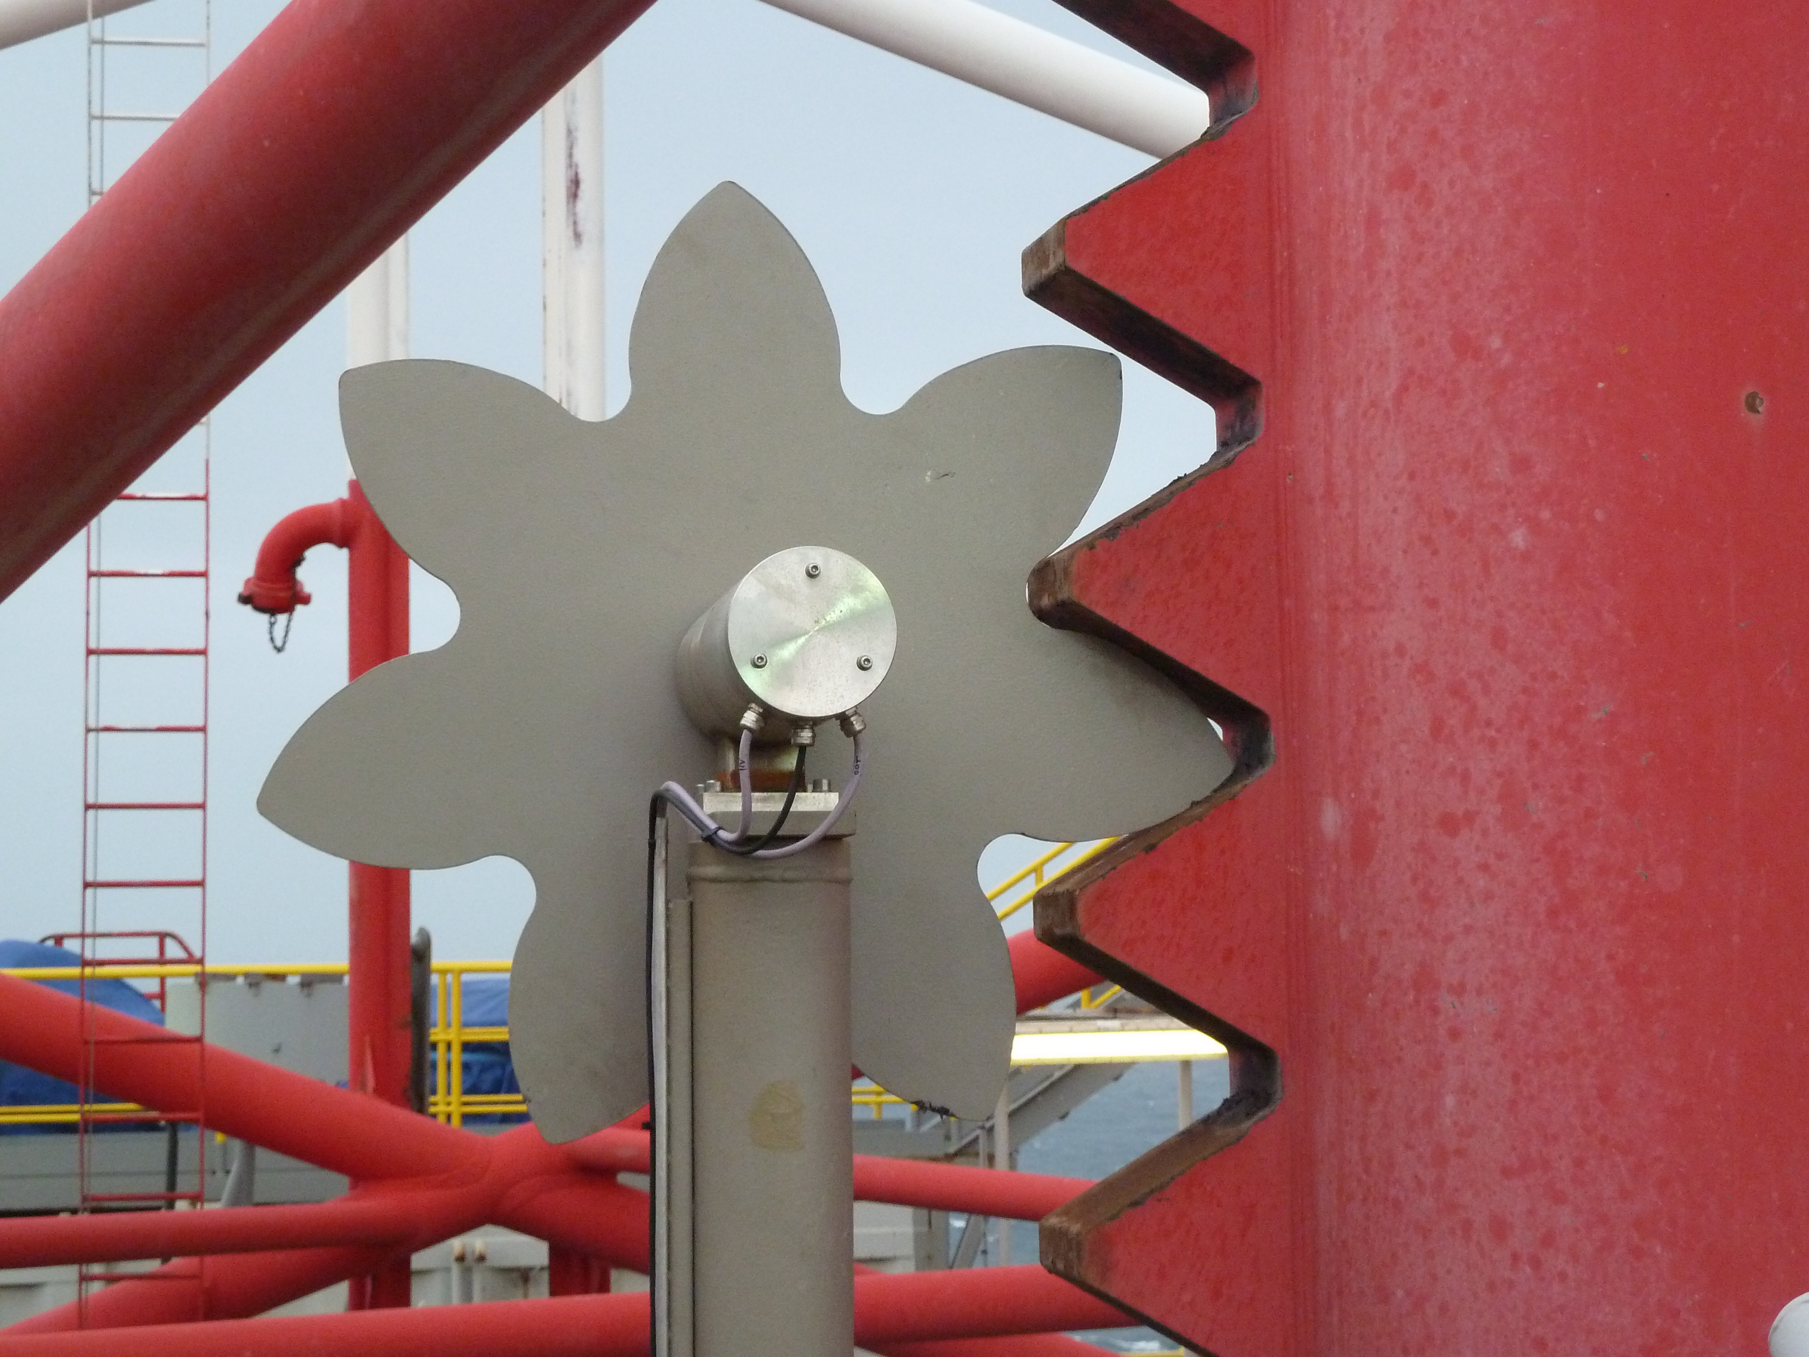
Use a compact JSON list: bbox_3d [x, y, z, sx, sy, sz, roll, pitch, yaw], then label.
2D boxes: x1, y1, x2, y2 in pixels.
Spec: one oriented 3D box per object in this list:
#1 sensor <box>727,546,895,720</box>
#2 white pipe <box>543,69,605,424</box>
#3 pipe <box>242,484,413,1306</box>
[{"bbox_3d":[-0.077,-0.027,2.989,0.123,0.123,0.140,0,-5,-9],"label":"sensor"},{"bbox_3d":[-1.346,-1.695,16.600,0.250,1.750,0.220,-1,-5,0],"label":"white pipe"},{"bbox_3d":[-2.351,0.889,16.600,0.700,3.420,0.270,-1,-5,0],"label":"pipe"}]

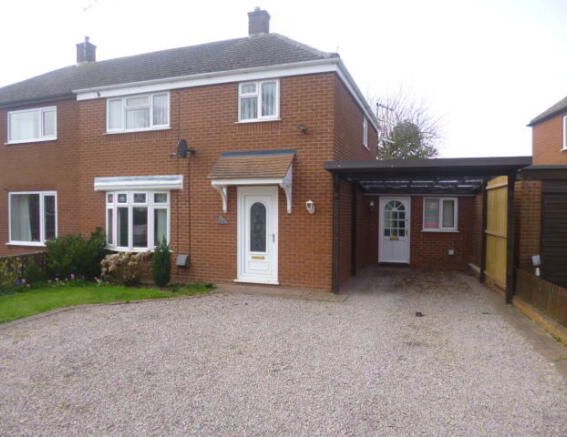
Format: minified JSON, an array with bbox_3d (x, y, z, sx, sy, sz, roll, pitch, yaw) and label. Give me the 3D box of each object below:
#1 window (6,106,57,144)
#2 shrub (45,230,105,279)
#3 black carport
[{"bbox_3d":[-7.146,-2.631,11.495,1.900,0.920,0.100,1,2,20],"label":"window"},{"bbox_3d":[-5.235,0.923,10.219,1.420,1.200,1.120,1,2,20],"label":"shrub"},{"bbox_3d":[3.350,0.215,9.988,3.700,2.650,5.000,0,-1,18],"label":"black carport"}]

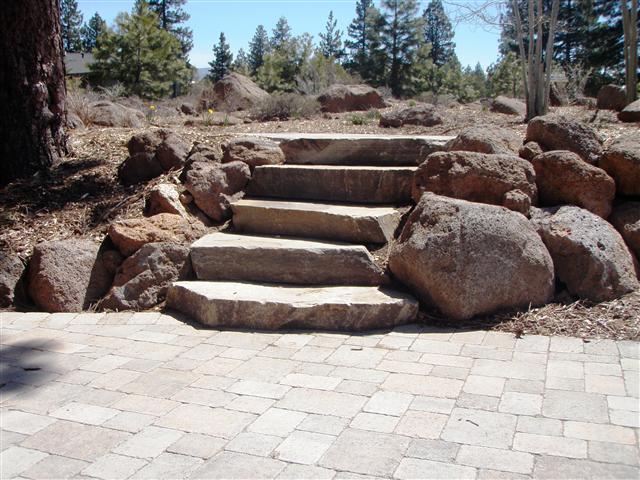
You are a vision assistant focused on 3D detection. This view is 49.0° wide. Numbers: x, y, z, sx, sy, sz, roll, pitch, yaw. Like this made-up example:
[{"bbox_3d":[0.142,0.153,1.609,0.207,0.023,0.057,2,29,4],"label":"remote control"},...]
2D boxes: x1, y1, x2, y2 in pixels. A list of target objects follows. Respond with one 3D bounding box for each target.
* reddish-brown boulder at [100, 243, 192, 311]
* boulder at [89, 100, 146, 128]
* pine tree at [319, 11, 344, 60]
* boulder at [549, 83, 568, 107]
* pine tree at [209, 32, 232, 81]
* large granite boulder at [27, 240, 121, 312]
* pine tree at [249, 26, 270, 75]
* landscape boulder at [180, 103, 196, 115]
[{"bbox_3d":[-1.000,0.202,4.050,0.507,0.352,0.400,-2,8,-14],"label":"reddish-brown boulder"},{"bbox_3d":[-2.694,-1.661,9.300,0.741,0.371,0.600,-2,8,-16],"label":"boulder"},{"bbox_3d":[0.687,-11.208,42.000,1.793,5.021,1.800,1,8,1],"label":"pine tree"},{"bbox_3d":[4.376,-2.692,13.000,0.518,0.444,0.500,3,8,18],"label":"boulder"},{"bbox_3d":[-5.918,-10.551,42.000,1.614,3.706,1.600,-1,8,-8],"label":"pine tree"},{"bbox_3d":[-1.421,0.193,4.050,0.496,0.380,0.420,-2,8,-19],"label":"large granite boulder"},{"bbox_3d":[-3.875,-11.561,45.000,1.665,4.483,1.700,0,8,-5],"label":"pine tree"},{"bbox_3d":[-2.340,-2.340,12.500,0.285,0.213,0.240,-1,8,-10],"label":"landscape boulder"}]

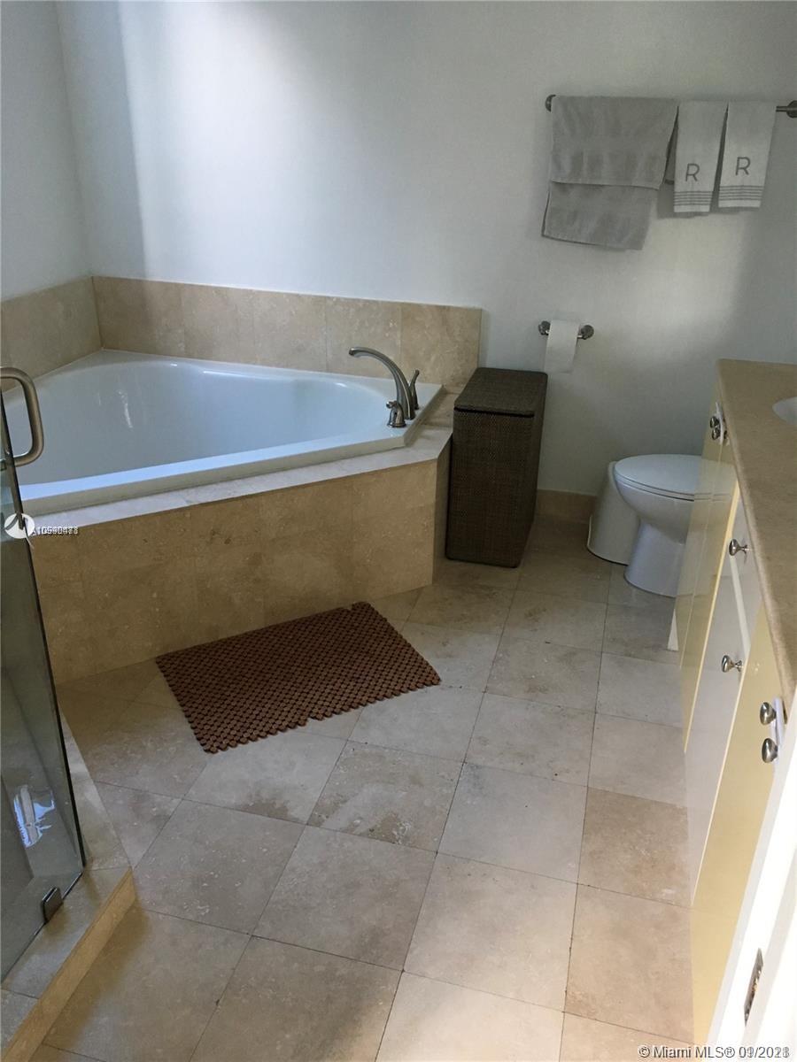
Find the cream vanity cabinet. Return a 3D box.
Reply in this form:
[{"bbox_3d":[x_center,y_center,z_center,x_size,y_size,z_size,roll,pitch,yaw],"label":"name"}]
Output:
[{"bbox_3d":[0.859,0.384,1.679,0.530,0.855,1.863,8,26,13],"label":"cream vanity cabinet"}]

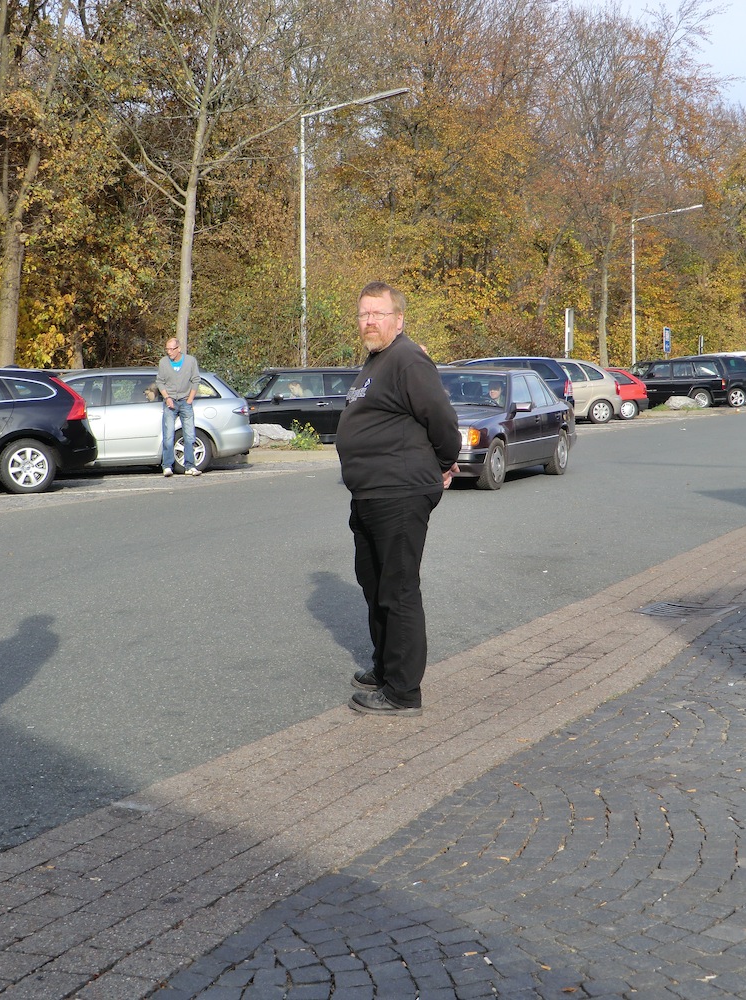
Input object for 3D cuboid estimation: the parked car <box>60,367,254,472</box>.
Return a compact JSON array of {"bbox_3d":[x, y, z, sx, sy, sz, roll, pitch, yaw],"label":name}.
[{"bbox_3d":[-4.030,-1.105,21.684,4.680,1.470,1.780,-3,5,-28],"label":"parked car"}]

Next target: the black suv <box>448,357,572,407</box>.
[{"bbox_3d":[2.320,-2.471,36.722,4.600,1.660,1.820,-2,5,-21],"label":"black suv"}]

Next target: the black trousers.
[{"bbox_3d":[0.095,0.401,6.888,0.380,0.910,0.460,-1,5,-7],"label":"black trousers"}]

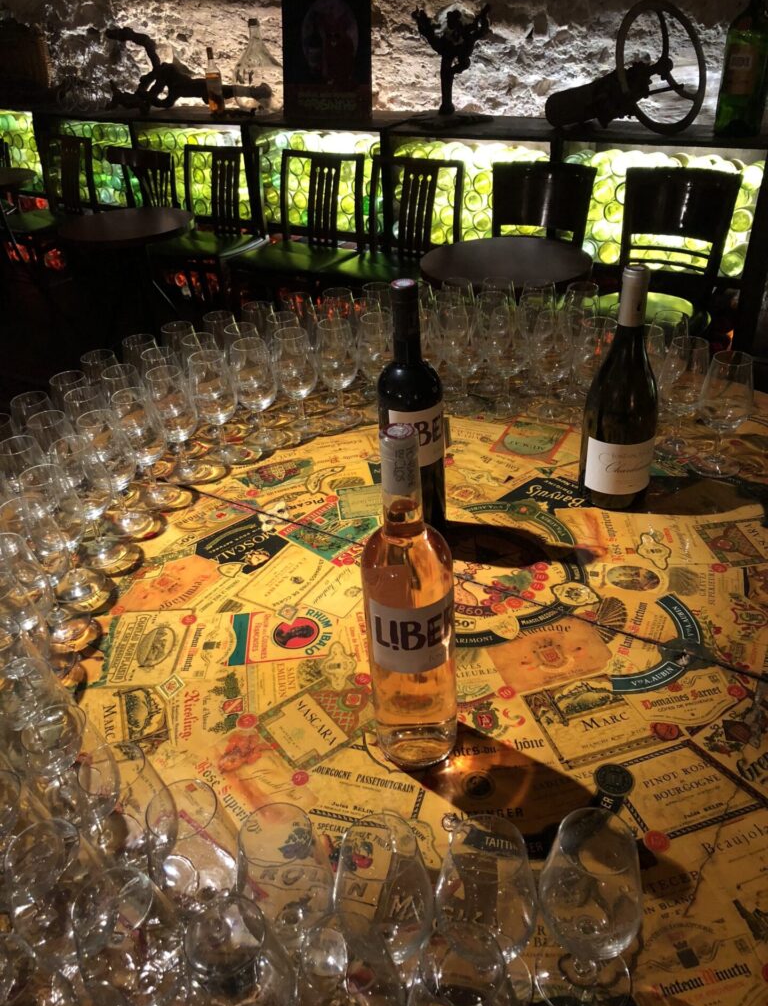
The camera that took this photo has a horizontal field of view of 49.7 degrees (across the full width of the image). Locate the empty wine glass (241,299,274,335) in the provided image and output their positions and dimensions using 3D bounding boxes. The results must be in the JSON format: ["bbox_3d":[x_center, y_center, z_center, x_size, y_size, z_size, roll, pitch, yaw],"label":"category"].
[{"bbox_3d":[-0.191,-0.240,1.330,0.065,0.156,0.065,-4,34,0],"label":"empty wine glass"}]

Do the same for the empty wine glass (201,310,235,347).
[{"bbox_3d":[-0.247,-0.220,1.306,0.065,0.156,0.065,-4,34,0],"label":"empty wine glass"}]

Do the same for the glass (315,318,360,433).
[{"bbox_3d":[-0.068,-0.195,1.251,0.065,0.156,0.065,-4,34,0],"label":"glass"}]

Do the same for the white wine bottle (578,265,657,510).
[{"bbox_3d":[0.289,-0.138,1.000,0.083,0.299,0.083,-5,34,-1],"label":"white wine bottle"}]

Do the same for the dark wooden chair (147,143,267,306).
[{"bbox_3d":[-0.848,-1.254,4.075,0.440,0.850,0.460,17,40,28],"label":"dark wooden chair"}]

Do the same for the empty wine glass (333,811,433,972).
[{"bbox_3d":[0.001,0.273,0.548,0.066,0.155,0.066,-3,34,2],"label":"empty wine glass"}]

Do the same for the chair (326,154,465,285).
[{"bbox_3d":[0.044,-0.968,3.503,0.430,0.834,0.470,18,39,30],"label":"chair"}]

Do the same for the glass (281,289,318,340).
[{"bbox_3d":[-0.134,-0.261,1.364,0.066,0.155,0.066,-4,33,0],"label":"glass"}]

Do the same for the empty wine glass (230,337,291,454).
[{"bbox_3d":[-0.185,-0.162,1.221,0.066,0.154,0.066,-5,34,0],"label":"empty wine glass"}]

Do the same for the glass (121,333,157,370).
[{"bbox_3d":[-0.350,-0.170,1.244,0.065,0.156,0.065,-4,34,0],"label":"glass"}]

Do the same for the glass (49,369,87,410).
[{"bbox_3d":[-0.417,-0.101,1.149,0.065,0.156,0.065,-4,34,0],"label":"glass"}]

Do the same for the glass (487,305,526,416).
[{"bbox_3d":[0.187,-0.211,1.244,0.066,0.155,0.066,-3,34,2],"label":"glass"}]

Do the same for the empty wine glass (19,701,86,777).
[{"bbox_3d":[-0.236,0.229,0.651,0.066,0.154,0.066,-5,34,0],"label":"empty wine glass"}]

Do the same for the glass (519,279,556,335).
[{"bbox_3d":[0.248,-0.277,1.334,0.066,0.155,0.066,-3,34,2],"label":"glass"}]

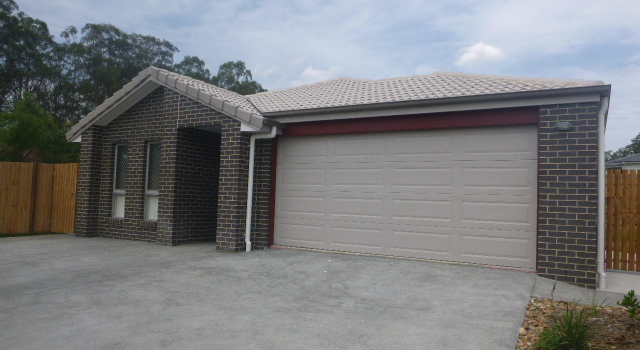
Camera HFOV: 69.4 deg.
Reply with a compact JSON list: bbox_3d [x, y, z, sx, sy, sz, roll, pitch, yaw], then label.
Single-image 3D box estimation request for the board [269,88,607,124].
[{"bbox_3d":[1.423,-1.087,7.650,5.470,0.188,0.033,0,-4,30],"label":"board"}]

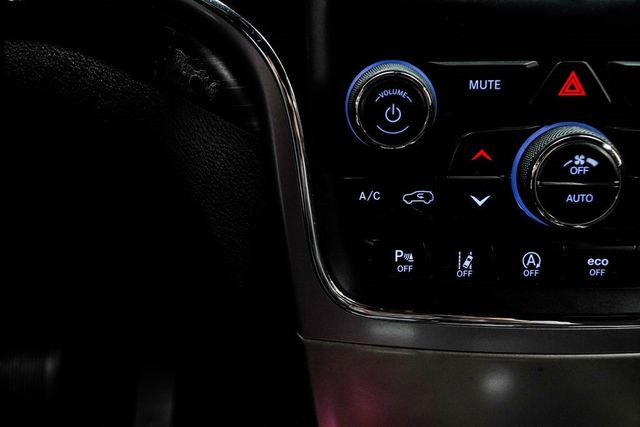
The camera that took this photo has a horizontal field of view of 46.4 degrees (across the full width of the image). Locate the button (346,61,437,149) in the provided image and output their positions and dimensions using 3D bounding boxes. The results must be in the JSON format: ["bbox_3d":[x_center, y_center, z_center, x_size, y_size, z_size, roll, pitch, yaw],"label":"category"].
[{"bbox_3d":[0.031,-0.045,0.320,0.040,0.040,0.017,0,13,2],"label":"button"}]

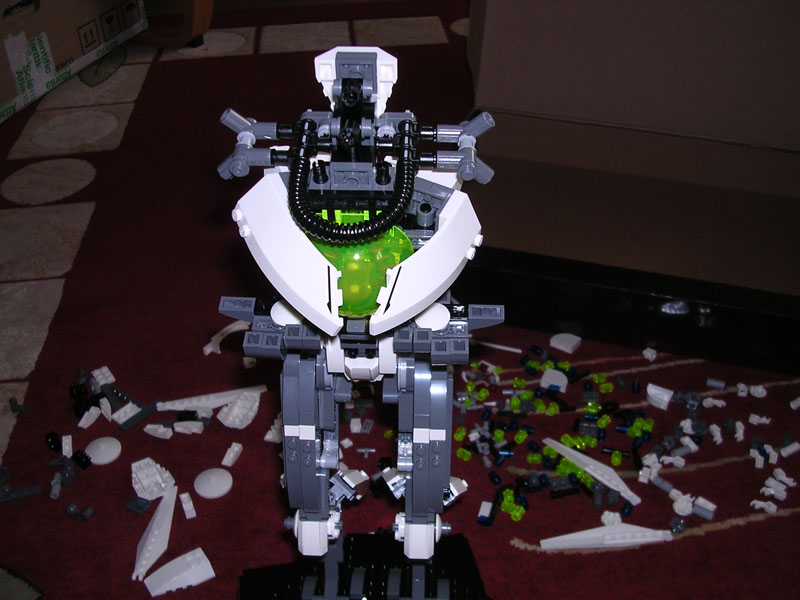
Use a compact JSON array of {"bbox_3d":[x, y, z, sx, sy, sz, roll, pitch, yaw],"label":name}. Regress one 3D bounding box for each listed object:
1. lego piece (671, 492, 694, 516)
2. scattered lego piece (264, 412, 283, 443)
[{"bbox_3d":[0.222,0.161,0.690,0.019,0.008,0.015,-23,41,-26],"label":"lego piece"},{"bbox_3d":[-0.104,0.114,0.777,0.028,0.010,0.026,8,39,12],"label":"scattered lego piece"}]

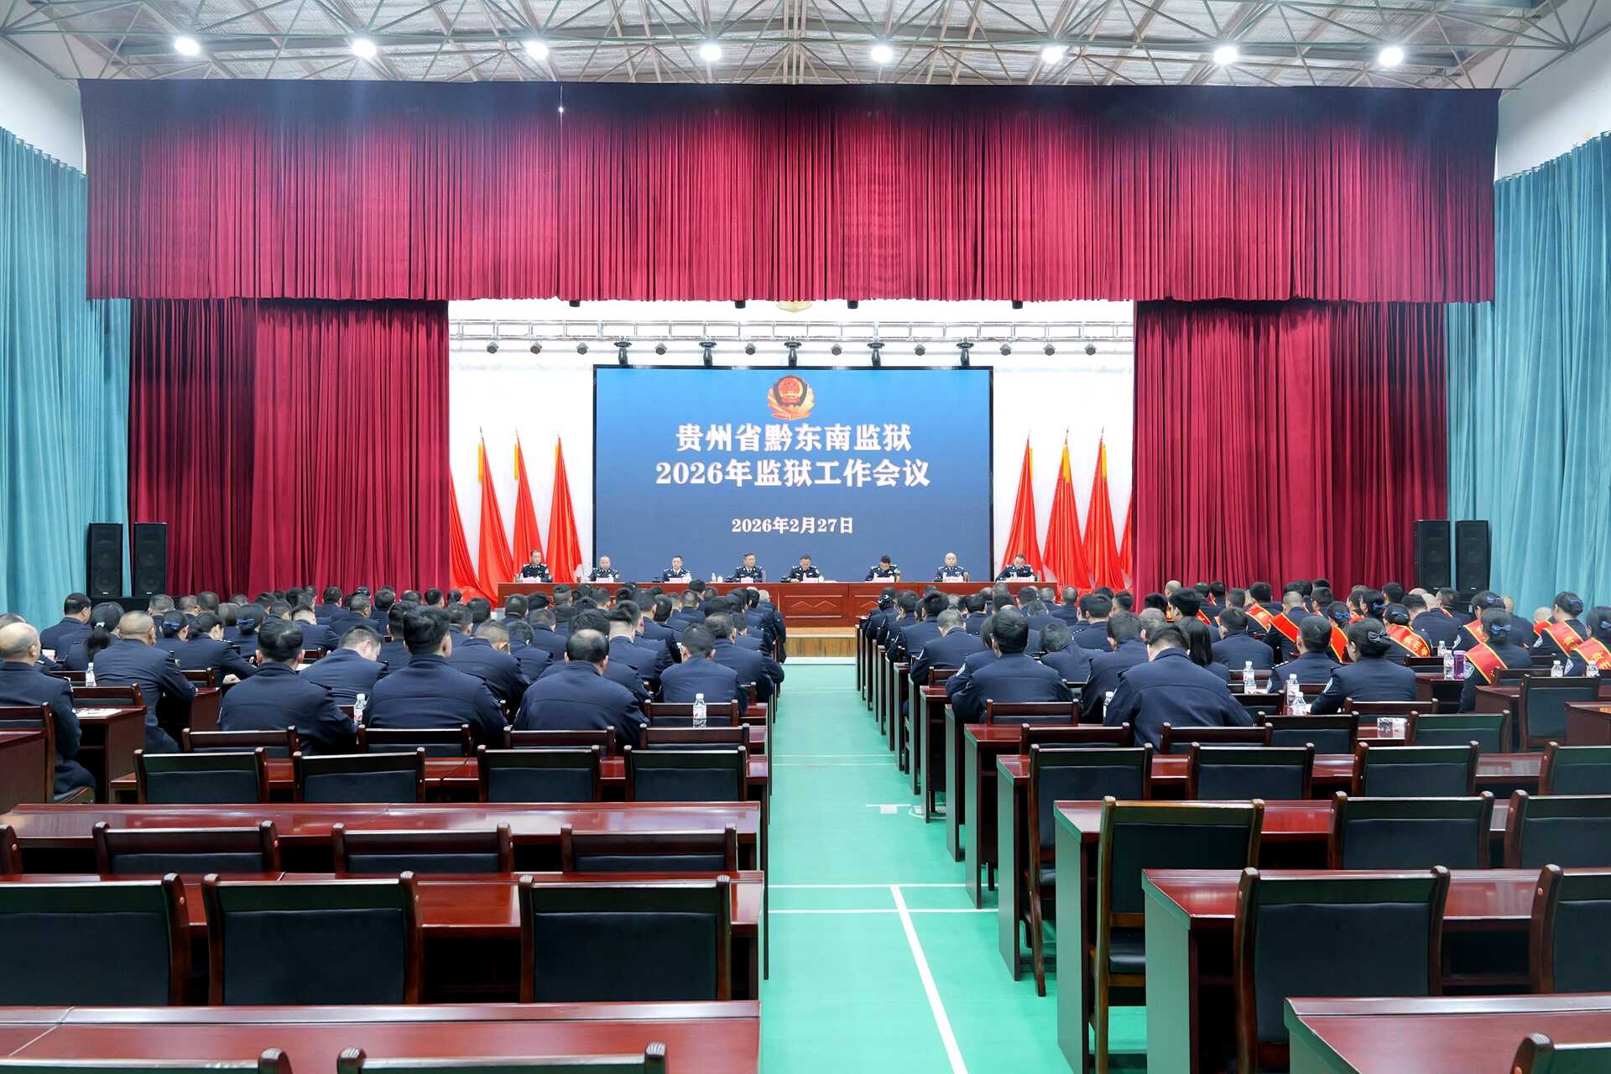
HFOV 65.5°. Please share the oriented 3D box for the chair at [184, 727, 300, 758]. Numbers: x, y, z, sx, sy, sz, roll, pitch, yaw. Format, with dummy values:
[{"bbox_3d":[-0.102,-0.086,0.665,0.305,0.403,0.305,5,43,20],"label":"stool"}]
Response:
[{"bbox_3d":[-2.266,1.220,5.189,0.460,0.920,0.560,0,-1,-8],"label":"chair"}]

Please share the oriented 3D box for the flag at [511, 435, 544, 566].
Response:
[{"bbox_3d":[-5.353,-0.332,24.500,0.780,3.300,0.450,0,-1,-1],"label":"flag"}]

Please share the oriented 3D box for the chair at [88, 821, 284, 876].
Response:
[{"bbox_3d":[-1.554,1.172,3.370,0.455,0.920,0.530,0,-1,-1],"label":"chair"}]

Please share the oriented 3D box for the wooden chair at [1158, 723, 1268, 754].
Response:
[{"bbox_3d":[1.704,1.244,5.441,0.460,0.920,0.560,0,-1,-1],"label":"wooden chair"}]

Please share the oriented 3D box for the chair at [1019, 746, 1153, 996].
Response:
[{"bbox_3d":[1.010,1.180,4.702,0.445,0.900,0.570,0,-1,-1],"label":"chair"}]

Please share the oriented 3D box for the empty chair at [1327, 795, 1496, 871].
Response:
[{"bbox_3d":[1.744,1.190,3.819,0.445,0.910,0.530,0,-1,0],"label":"empty chair"}]

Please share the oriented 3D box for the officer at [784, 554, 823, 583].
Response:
[{"bbox_3d":[-0.011,0.947,22.100,0.630,1.220,0.700,0,-1,-1],"label":"officer"}]

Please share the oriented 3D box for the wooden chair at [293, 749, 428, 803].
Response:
[{"bbox_3d":[-1.612,1.208,4.623,0.445,0.910,0.530,0,-1,-12],"label":"wooden chair"}]

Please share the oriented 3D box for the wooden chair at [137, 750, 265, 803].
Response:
[{"bbox_3d":[-2.103,1.179,4.605,0.450,0.900,0.570,0,-1,-1],"label":"wooden chair"}]

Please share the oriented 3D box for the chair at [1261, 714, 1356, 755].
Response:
[{"bbox_3d":[2.152,1.213,5.610,0.455,0.920,0.530,0,-1,-1],"label":"chair"}]

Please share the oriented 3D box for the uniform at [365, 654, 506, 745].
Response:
[{"bbox_3d":[-1.530,0.809,5.200,0.570,0.640,0.480,0,-1,-1],"label":"uniform"}]

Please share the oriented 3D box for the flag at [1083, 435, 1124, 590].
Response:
[{"bbox_3d":[5.666,-0.275,23.800,0.789,3.420,0.500,0,-1,-1],"label":"flag"}]

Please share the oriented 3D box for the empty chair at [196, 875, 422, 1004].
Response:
[{"bbox_3d":[-1.042,1.149,2.885,0.445,0.900,0.570,0,-1,-1],"label":"empty chair"}]

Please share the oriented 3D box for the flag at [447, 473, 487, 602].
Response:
[{"bbox_3d":[-6.676,-0.354,24.300,0.900,3.250,0.500,0,-1,-1],"label":"flag"}]

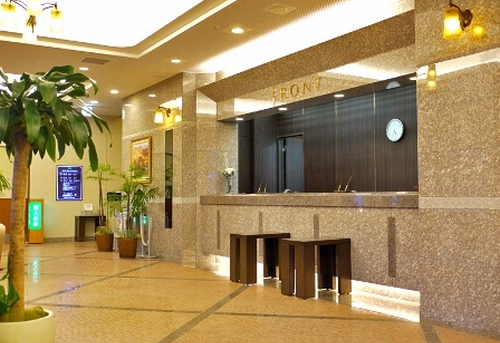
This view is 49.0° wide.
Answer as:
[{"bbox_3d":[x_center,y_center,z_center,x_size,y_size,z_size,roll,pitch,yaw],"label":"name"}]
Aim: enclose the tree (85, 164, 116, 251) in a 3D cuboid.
[{"bbox_3d":[-2.696,0.657,10.030,0.555,1.572,0.555,1,-3,-33],"label":"tree"}]

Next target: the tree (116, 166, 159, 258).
[{"bbox_3d":[-1.872,0.653,8.972,0.632,1.487,0.632,1,-3,-33],"label":"tree"}]

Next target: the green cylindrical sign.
[{"bbox_3d":[-4.564,0.934,11.623,0.270,0.620,0.173,1,-3,-33],"label":"green cylindrical sign"}]

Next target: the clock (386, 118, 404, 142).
[{"bbox_3d":[1.902,-0.542,7.193,0.051,0.305,0.305,1,-3,-33],"label":"clock"}]

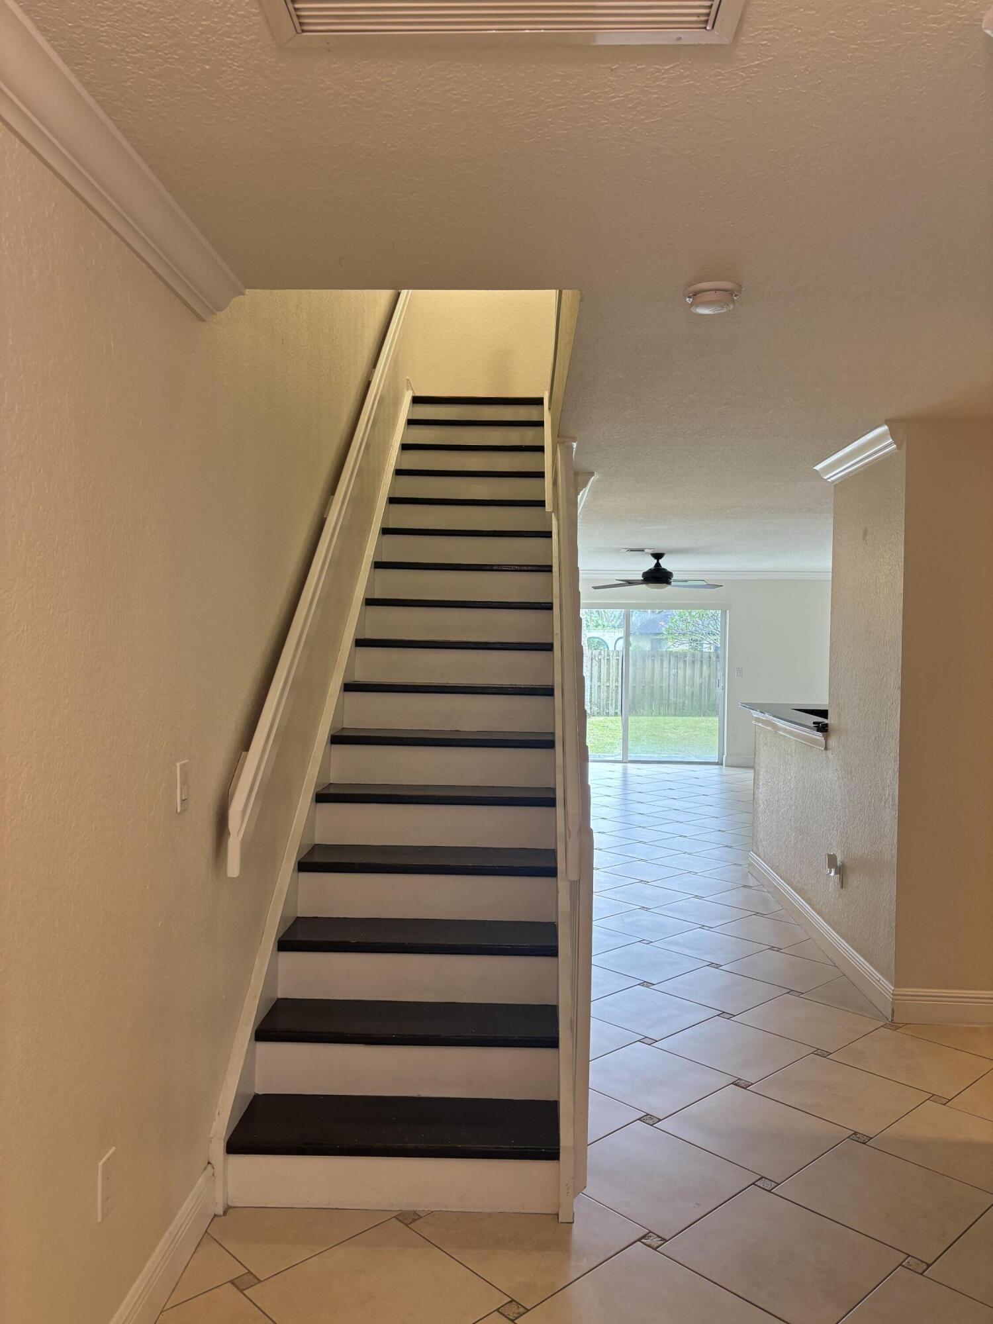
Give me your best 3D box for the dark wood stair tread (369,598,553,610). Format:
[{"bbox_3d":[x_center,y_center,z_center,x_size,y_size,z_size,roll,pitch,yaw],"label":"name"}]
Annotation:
[{"bbox_3d":[-0.172,-0.271,4.764,0.883,0.035,0.259,1,1,2],"label":"dark wood stair tread"}]

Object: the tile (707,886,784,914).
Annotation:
[{"bbox_3d":[1.538,1.429,5.946,0.448,0.010,0.448,0,2,-43],"label":"tile"}]

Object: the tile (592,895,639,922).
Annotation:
[{"bbox_3d":[0.540,1.438,5.837,0.454,0.010,0.454,0,2,-43],"label":"tile"}]

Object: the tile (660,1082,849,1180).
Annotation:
[{"bbox_3d":[0.805,1.467,3.107,0.448,0.012,0.448,0,2,-43],"label":"tile"}]

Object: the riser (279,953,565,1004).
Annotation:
[{"bbox_3d":[-0.253,1.012,3.203,0.894,0.156,0.022,1,1,2],"label":"riser"}]

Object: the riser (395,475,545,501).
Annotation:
[{"bbox_3d":[-0.144,-0.970,5.678,0.847,0.160,0.020,1,1,0],"label":"riser"}]

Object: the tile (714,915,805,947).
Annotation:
[{"bbox_3d":[1.447,1.441,5.311,0.448,0.010,0.448,0,2,-43],"label":"tile"}]

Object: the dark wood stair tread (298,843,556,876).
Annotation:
[{"bbox_3d":[-0.229,0.698,3.490,0.872,0.035,0.266,1,1,0],"label":"dark wood stair tread"}]

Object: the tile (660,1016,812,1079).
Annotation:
[{"bbox_3d":[0.901,1.467,3.770,0.448,0.010,0.448,0,2,-43],"label":"tile"}]

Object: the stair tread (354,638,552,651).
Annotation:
[{"bbox_3d":[-0.182,-0.077,4.535,0.883,0.034,0.269,1,1,0],"label":"stair tread"}]

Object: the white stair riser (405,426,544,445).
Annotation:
[{"bbox_3d":[-0.128,-1.386,6.222,0.851,0.169,0.022,1,1,2],"label":"white stair riser"}]

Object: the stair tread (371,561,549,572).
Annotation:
[{"bbox_3d":[-0.158,-0.470,5.035,0.883,0.034,0.269,1,1,0],"label":"stair tread"}]

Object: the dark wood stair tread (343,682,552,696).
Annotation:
[{"bbox_3d":[-0.195,0.117,4.318,0.894,0.035,0.267,1,1,2],"label":"dark wood stair tread"}]

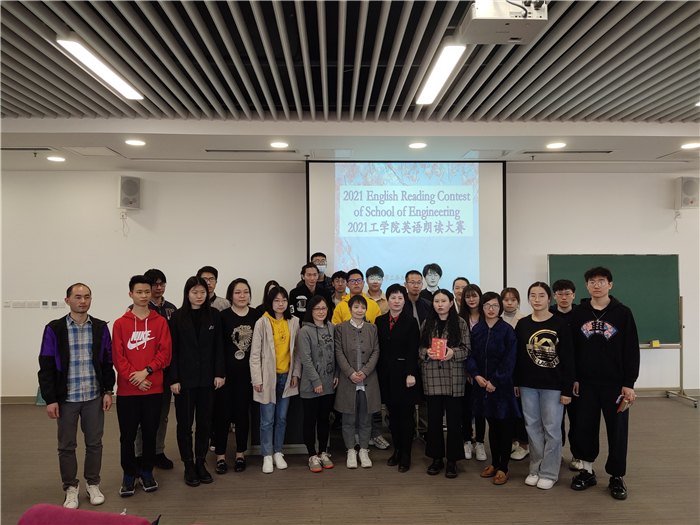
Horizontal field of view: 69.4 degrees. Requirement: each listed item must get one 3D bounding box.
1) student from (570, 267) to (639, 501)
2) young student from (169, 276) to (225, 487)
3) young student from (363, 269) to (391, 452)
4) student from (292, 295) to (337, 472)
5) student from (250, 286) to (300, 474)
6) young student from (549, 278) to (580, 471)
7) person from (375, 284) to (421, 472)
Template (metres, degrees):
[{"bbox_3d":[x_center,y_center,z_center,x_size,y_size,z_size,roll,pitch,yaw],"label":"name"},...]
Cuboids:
[{"bbox_3d":[2.021,0.924,4.030,0.540,1.776,0.360,-1,-1,30],"label":"student"},{"bbox_3d":[-1.288,0.974,4.270,0.470,1.711,0.300,0,0,-22],"label":"young student"},{"bbox_3d":[0.252,0.935,5.123,0.490,1.810,0.330,0,0,0],"label":"young student"},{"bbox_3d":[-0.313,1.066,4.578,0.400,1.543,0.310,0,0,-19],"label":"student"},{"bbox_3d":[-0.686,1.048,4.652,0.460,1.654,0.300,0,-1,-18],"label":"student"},{"bbox_3d":[1.949,0.983,4.550,0.490,1.668,0.310,-1,0,21],"label":"young student"},{"bbox_3d":[0.434,1.017,4.565,0.430,1.636,0.320,0,0,13],"label":"person"}]

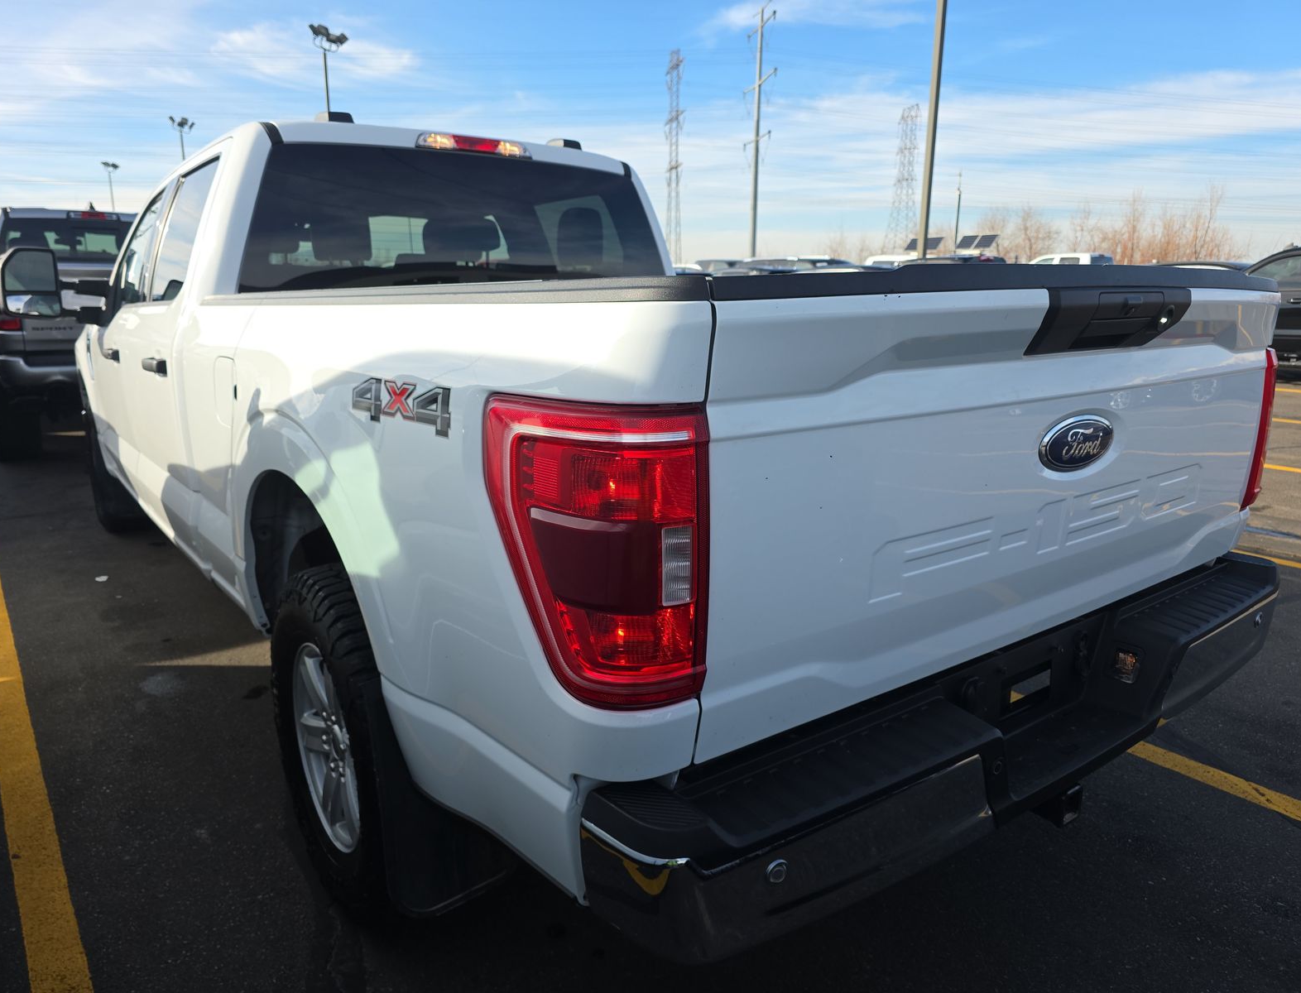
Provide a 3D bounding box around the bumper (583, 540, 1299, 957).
[{"bbox_3d":[0.722,0.377,1.598,1.930,0.245,0.220,-9,17,-35],"label":"bumper"}]

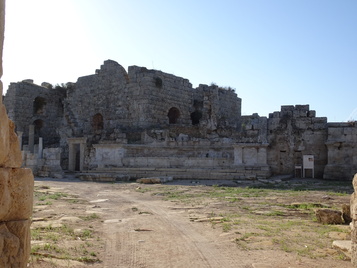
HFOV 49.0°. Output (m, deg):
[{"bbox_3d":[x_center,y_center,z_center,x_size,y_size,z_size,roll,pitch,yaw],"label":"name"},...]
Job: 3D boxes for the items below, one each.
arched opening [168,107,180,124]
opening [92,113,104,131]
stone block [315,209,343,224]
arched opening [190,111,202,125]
[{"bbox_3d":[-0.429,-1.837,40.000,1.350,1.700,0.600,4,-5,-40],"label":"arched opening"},{"bbox_3d":[-8.163,-1.245,40.000,1.100,1.750,0.600,0,-4,12],"label":"opening"},{"bbox_3d":[3.847,2.105,10.000,0.620,0.340,0.420,0,-4,8],"label":"stone block"},{"bbox_3d":[1.927,-1.694,41.500,1.250,1.500,0.600,4,-5,-38],"label":"arched opening"}]

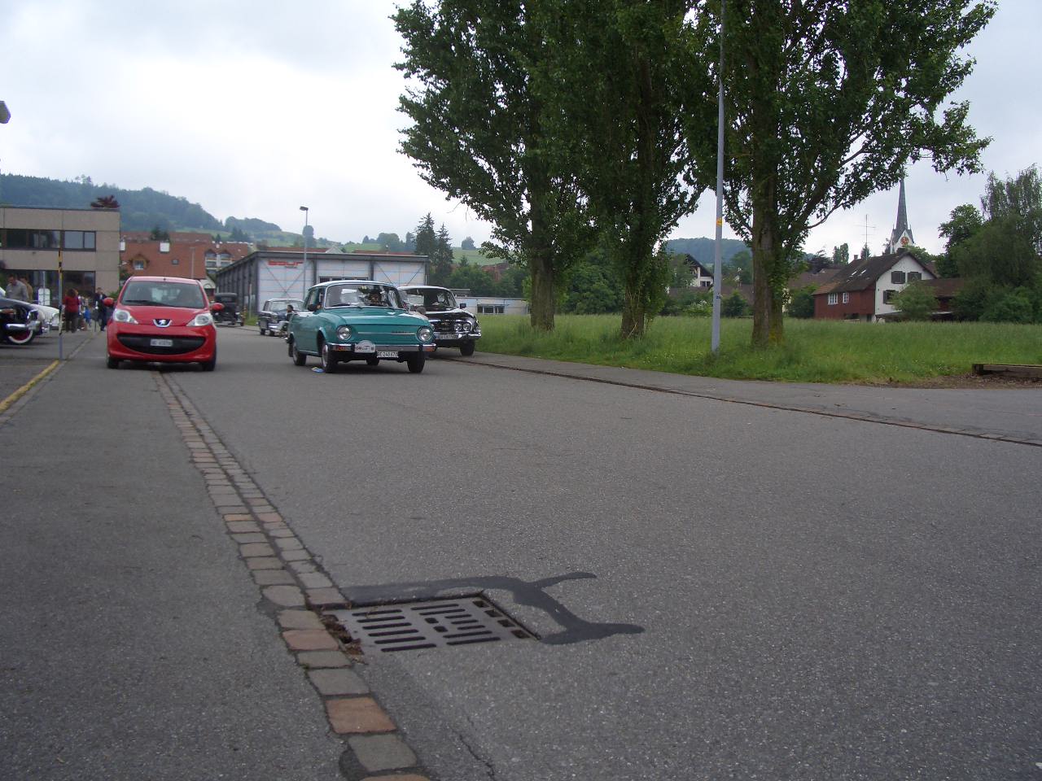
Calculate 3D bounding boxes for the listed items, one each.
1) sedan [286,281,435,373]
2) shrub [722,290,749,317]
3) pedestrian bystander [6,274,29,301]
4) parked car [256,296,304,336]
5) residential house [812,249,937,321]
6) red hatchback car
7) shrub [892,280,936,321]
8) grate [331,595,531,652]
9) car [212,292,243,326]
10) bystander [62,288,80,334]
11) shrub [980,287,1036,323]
[{"bbox_3d":[-2.667,-1.044,16.672,1.620,1.390,4.150,-1,4,-21],"label":"sedan"},{"bbox_3d":[18.660,-7.471,92.000,2.300,2.600,2.200,2,4,12],"label":"shrub"},{"bbox_3d":[-13.132,-2.178,27.500,0.520,1.710,0.400,4,5,34],"label":"pedestrian bystander"},{"bbox_3d":[-9.619,-3.007,43.000,1.750,1.480,4.600,0,4,-20],"label":"parked car"},{"bbox_3d":[41.768,-12.100,123.614,9.200,8.300,11.500,0,4,-20],"label":"residential house"},{"bbox_3d":[-5.840,-1.135,17.280,1.630,1.465,3.430,0,4,-16],"label":"red hatchback car"},{"bbox_3d":[36.612,-8.179,98.000,4.100,4.200,4.000,3,4,20],"label":"shrub"},{"bbox_3d":[-0.267,0.690,3.030,0.500,0.040,0.479,-1,4,-22],"label":"grate"},{"bbox_3d":[-16.313,-4.498,58.500,1.680,1.800,4.100,0,4,-18],"label":"car"},{"bbox_3d":[-16.009,-2.840,37.500,0.560,1.580,0.360,0,4,-14],"label":"bystander"},{"bbox_3d":[39.374,-6.746,85.000,4.400,3.300,3.800,3,5,25],"label":"shrub"}]

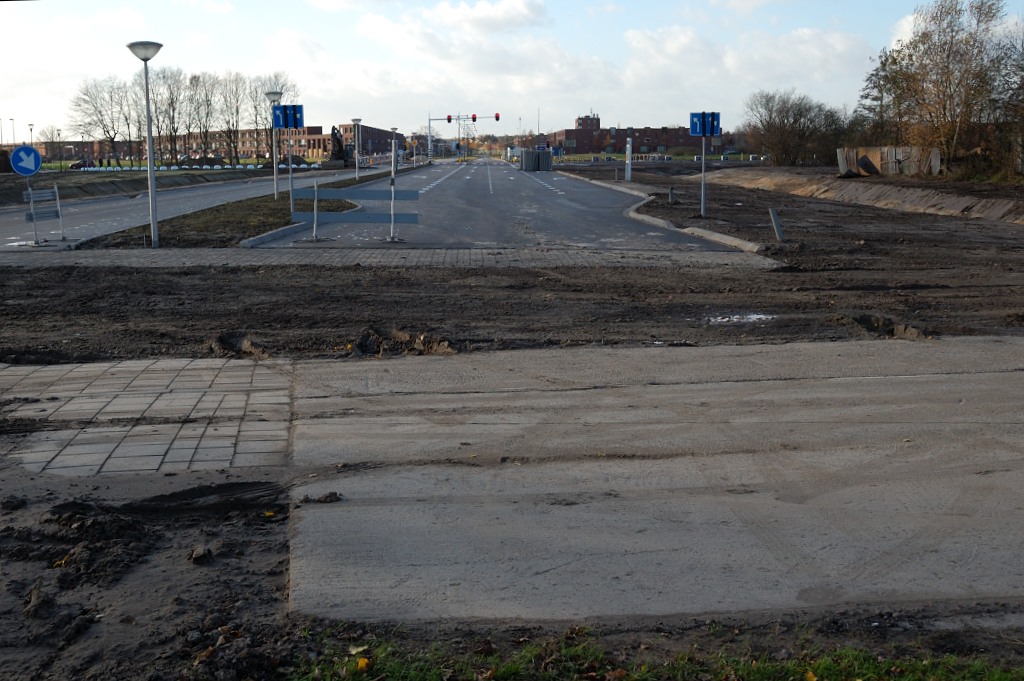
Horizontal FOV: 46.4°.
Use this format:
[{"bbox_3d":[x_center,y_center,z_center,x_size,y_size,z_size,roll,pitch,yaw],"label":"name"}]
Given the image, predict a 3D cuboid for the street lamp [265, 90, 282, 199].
[{"bbox_3d":[-8.560,-7.037,43.227,0.690,3.860,0.690,0,9,0],"label":"street lamp"}]

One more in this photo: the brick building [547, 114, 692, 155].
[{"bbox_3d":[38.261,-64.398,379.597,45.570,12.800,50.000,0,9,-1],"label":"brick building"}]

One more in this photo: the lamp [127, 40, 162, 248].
[{"bbox_3d":[-6.846,-3.682,22.611,0.690,3.860,0.690,0,9,0],"label":"lamp"}]

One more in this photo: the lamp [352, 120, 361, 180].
[{"bbox_3d":[-9.772,-12.038,75.382,0.690,3.860,0.690,0,9,0],"label":"lamp"}]

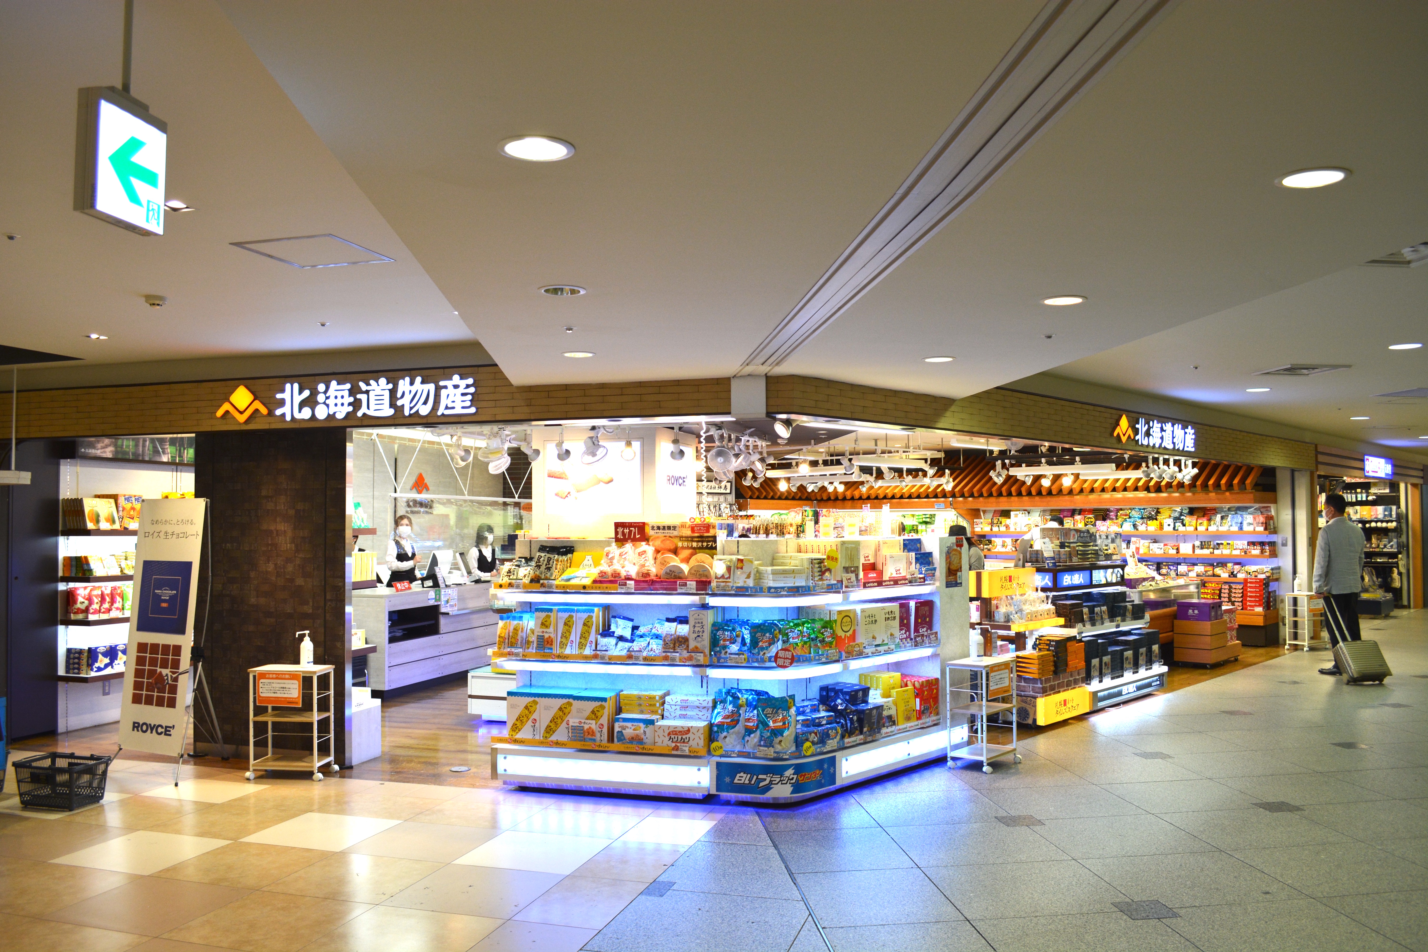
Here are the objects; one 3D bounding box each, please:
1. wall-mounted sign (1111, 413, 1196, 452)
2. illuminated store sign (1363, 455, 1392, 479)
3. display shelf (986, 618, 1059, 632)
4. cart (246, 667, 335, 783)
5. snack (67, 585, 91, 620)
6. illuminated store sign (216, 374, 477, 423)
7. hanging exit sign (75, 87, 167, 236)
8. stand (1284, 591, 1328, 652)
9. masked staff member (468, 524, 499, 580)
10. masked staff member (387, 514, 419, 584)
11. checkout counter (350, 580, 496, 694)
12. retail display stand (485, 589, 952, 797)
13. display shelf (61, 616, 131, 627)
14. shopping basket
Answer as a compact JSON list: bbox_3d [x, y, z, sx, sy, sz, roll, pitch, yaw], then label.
[{"bbox_3d":[4.058,-0.397,9.889,0.070,0.260,1.950,-3,-3,43],"label":"wall-mounted sign"},{"bbox_3d":[10.131,-0.126,16.349,0.120,0.320,1.850,-3,-3,43],"label":"illuminated store sign"},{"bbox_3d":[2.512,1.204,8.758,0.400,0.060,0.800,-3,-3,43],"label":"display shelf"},{"bbox_3d":[-2.654,1.550,6.745,0.455,0.685,0.290,0,-2,4],"label":"cart"},{"bbox_3d":[-4.746,0.951,8.000,0.075,0.250,0.150,-1,-3,25],"label":"snack"},{"bbox_3d":[-2.328,-0.476,6.728,1.910,0.250,0.070,-1,-2,17],"label":"illuminated store sign"},{"bbox_3d":[-1.123,-0.587,2.034,0.045,0.226,0.195,-1,-2,10],"label":"hanging exit sign"},{"bbox_3d":[6.989,1.713,12.600,0.455,0.685,0.290,1,-3,-29],"label":"stand"},{"bbox_3d":[-2.485,1.313,11.566,0.300,1.600,0.430,-2,-3,32],"label":"masked staff member"},{"bbox_3d":[-3.498,1.279,11.942,0.420,1.650,0.300,2,-3,-42],"label":"masked staff member"},{"bbox_3d":[-3.015,1.621,11.214,0.750,0.890,2.500,-1,-2,17],"label":"checkout counter"},{"bbox_3d":[0.171,1.249,6.591,3.020,1.210,1.300,0,-2,-14],"label":"retail display stand"},{"bbox_3d":[-4.641,1.121,8.615,0.300,0.040,1.140,-1,-2,17],"label":"display shelf"},{"bbox_3d":[-3.659,1.730,6.024,0.420,0.250,0.280,-1,-2,17],"label":"shopping basket"}]

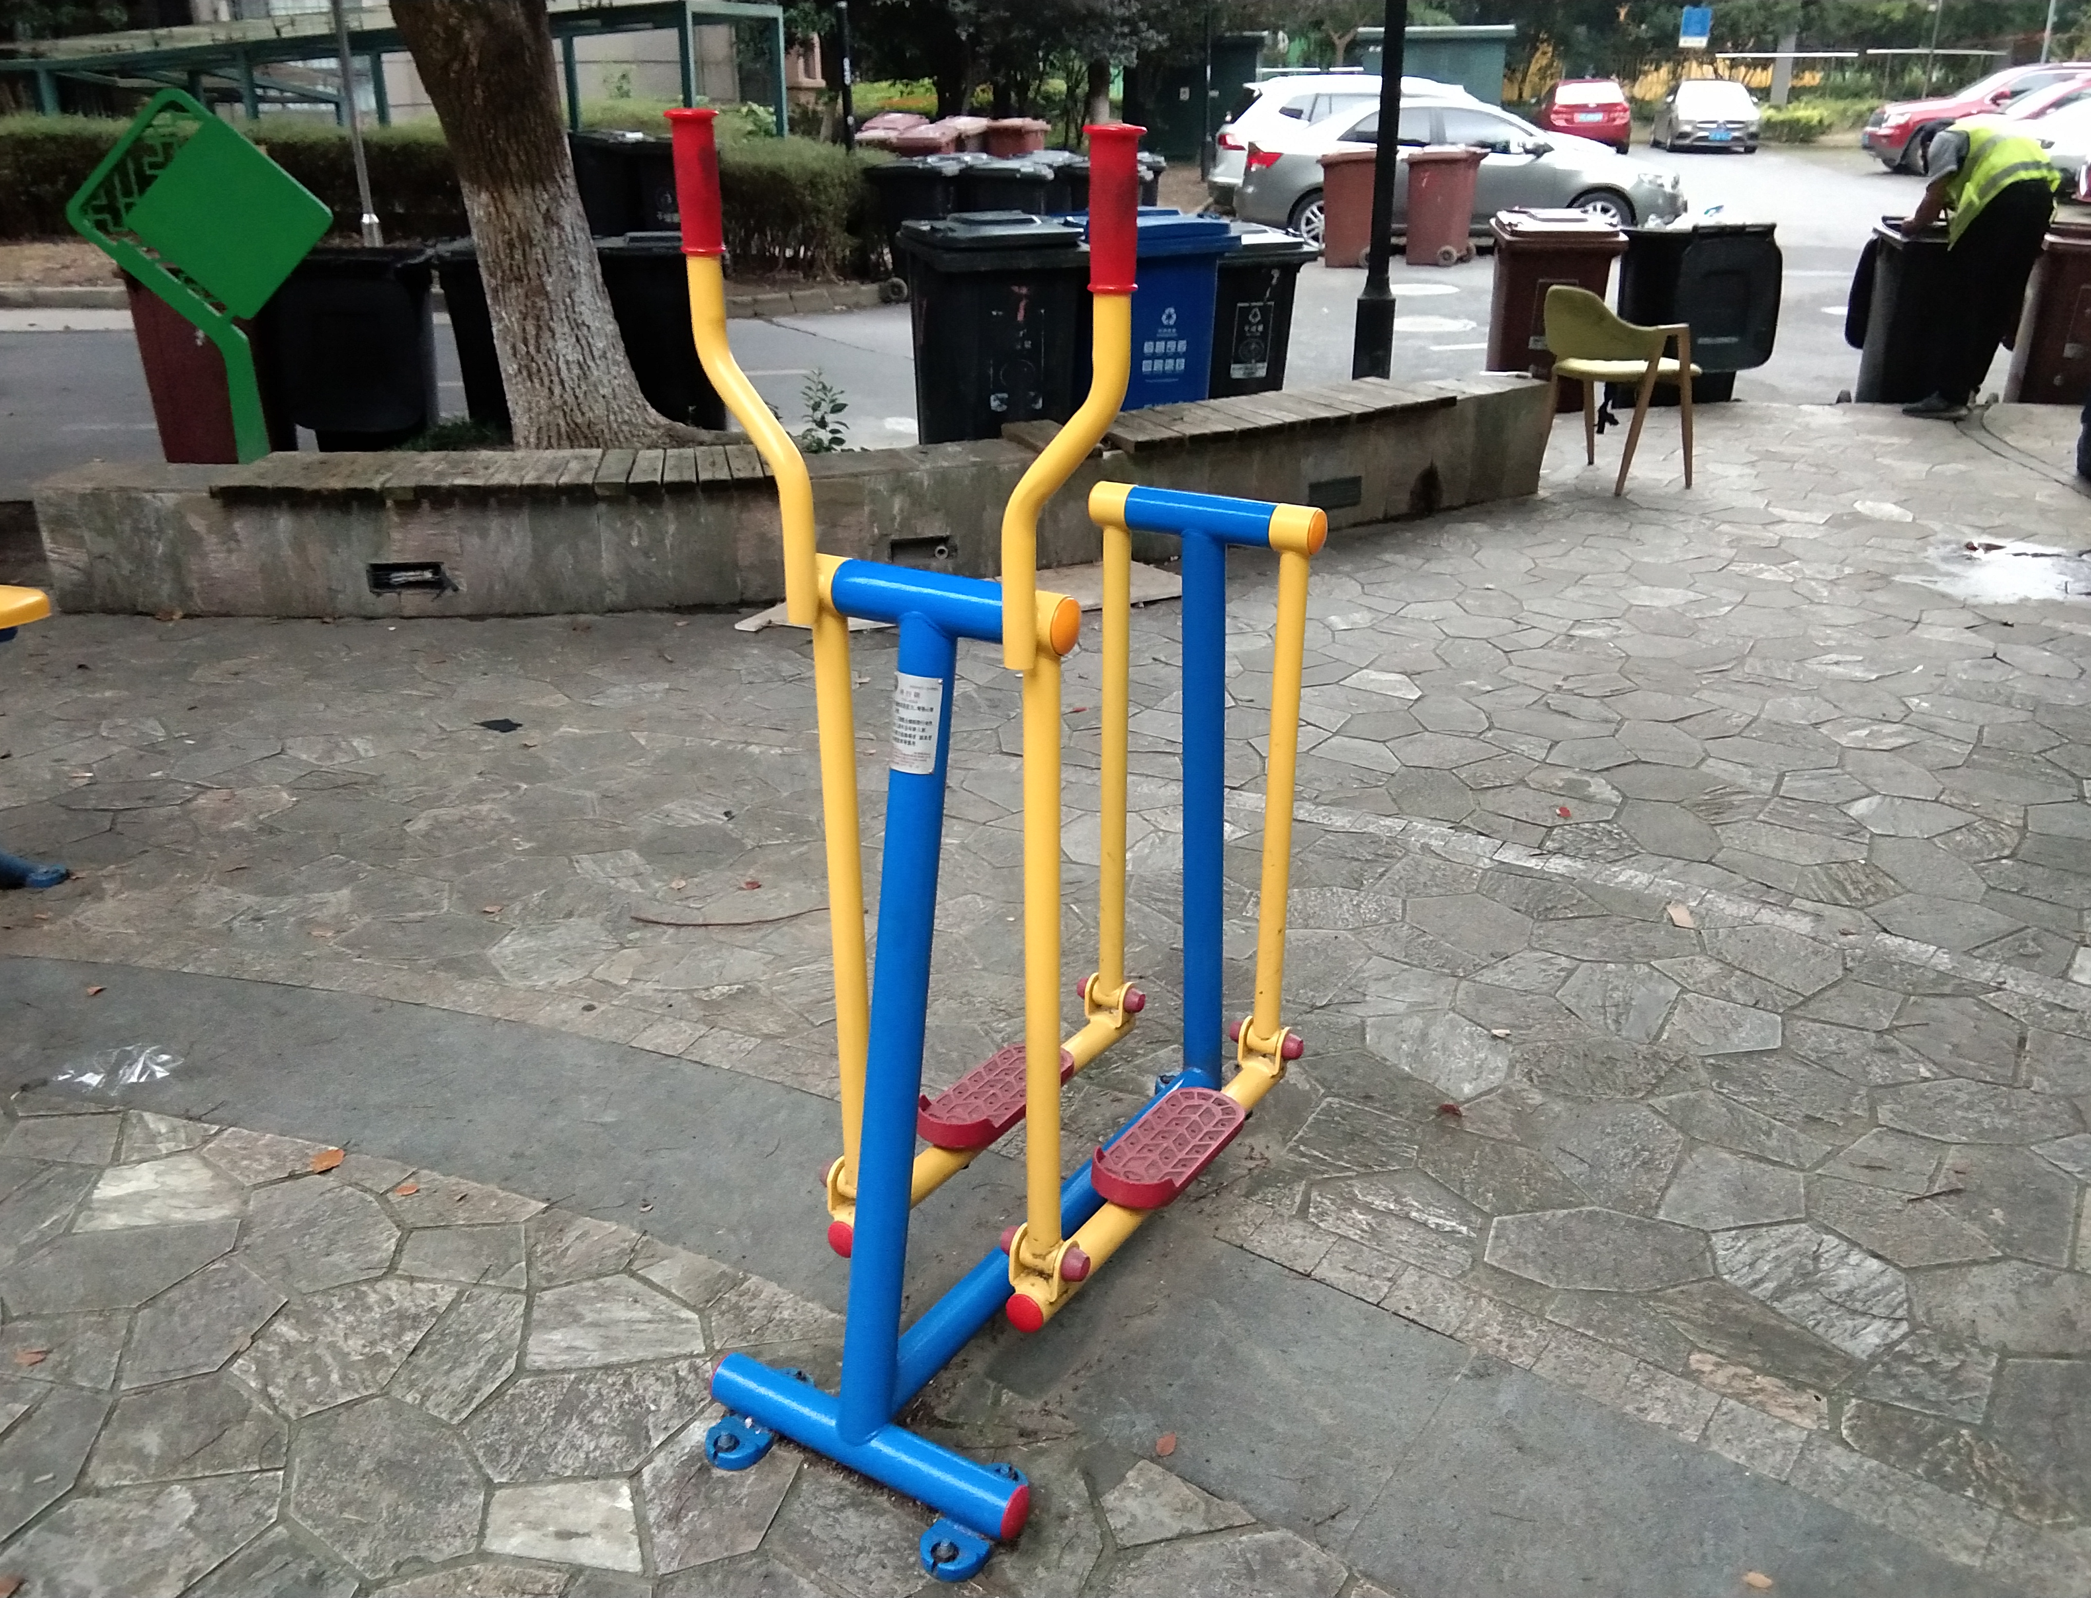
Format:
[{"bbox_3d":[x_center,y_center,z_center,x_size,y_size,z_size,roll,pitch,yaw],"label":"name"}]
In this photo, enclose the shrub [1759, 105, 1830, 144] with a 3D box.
[{"bbox_3d":[15.720,-14.115,40.000,1.500,0.780,1.100,0,22,0],"label":"shrub"}]

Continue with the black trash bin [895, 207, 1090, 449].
[{"bbox_3d":[-0.237,-1.890,8.092,0.580,1.080,0.730,-7,22,-19],"label":"black trash bin"}]

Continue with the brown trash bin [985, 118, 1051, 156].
[{"bbox_3d":[-0.284,-6.665,20.387,0.620,1.000,0.700,5,23,14],"label":"brown trash bin"}]

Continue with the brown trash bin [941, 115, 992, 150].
[{"bbox_3d":[-0.866,-6.682,20.387,0.620,1.000,0.700,-1,22,0],"label":"brown trash bin"}]

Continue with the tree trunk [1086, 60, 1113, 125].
[{"bbox_3d":[0.780,-9.920,27.500,0.300,1.700,0.300,0,22,0],"label":"tree trunk"}]

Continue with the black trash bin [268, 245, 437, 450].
[{"bbox_3d":[-2.757,-1.687,7.700,0.580,1.050,0.730,-7,23,-16],"label":"black trash bin"}]

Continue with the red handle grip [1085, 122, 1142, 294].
[{"bbox_3d":[0.064,-0.547,1.770,0.056,0.150,0.056,0,22,0],"label":"red handle grip"}]

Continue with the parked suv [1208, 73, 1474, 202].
[{"bbox_3d":[4.232,-7.533,22.000,4.650,1.700,1.850,-3,22,-6],"label":"parked suv"}]

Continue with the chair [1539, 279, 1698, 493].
[{"bbox_3d":[2.285,-1.660,7.660,0.560,0.770,0.580,-9,23,-22],"label":"chair"}]

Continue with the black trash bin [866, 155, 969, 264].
[{"bbox_3d":[-0.895,-4.050,13.684,0.720,0.980,0.620,-3,22,-5],"label":"black trash bin"}]

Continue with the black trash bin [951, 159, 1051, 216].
[{"bbox_3d":[-0.316,-4.132,13.929,0.730,1.060,0.580,-1,21,-3],"label":"black trash bin"}]

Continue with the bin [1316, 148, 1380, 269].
[{"bbox_3d":[2.684,-5.103,16.500,0.580,0.970,0.490,16,27,35],"label":"bin"}]

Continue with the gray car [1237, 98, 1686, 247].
[{"bbox_3d":[4.121,-6.152,18.739,4.500,1.460,1.780,0,21,-1],"label":"gray car"}]

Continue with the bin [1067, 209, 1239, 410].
[{"bbox_3d":[0.442,-2.088,8.609,0.580,1.080,0.730,-8,22,-20],"label":"bin"}]

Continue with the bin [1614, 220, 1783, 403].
[{"bbox_3d":[3.186,-2.317,9.400,0.580,1.050,0.720,-3,22,-8],"label":"bin"}]

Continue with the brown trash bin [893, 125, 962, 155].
[{"bbox_3d":[-1.195,-6.183,19.187,0.620,1.000,0.700,0,22,2],"label":"brown trash bin"}]

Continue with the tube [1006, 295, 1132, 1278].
[{"bbox_3d":[0.030,0.040,2.035,0.148,1.120,0.105,12,24,29],"label":"tube"}]

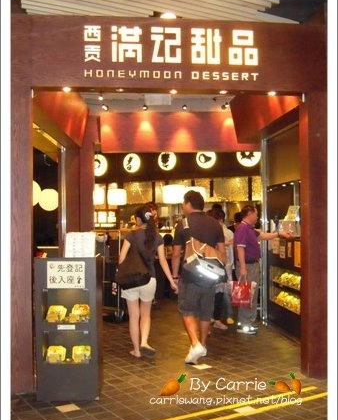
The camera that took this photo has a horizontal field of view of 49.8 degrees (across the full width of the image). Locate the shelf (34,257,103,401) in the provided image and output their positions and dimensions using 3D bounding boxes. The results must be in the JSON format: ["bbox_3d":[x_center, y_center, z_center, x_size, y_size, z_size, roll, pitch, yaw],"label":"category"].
[{"bbox_3d":[-0.825,0.963,3.080,0.500,1.150,0.280,0,0,-2],"label":"shelf"}]

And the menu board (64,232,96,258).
[{"bbox_3d":[-0.727,0.290,3.020,0.250,0.215,0.050,0,0,-3],"label":"menu board"}]

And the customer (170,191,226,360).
[{"bbox_3d":[0.304,0.670,3.750,0.540,1.720,0.450,0,0,-7],"label":"customer"}]

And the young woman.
[{"bbox_3d":[-0.224,0.735,3.820,0.580,1.590,0.400,0,0,0],"label":"young woman"}]

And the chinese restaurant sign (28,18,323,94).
[{"bbox_3d":[0.120,-1.360,3.260,2.660,0.610,0.150,0,0,-6],"label":"chinese restaurant sign"}]

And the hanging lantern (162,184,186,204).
[{"bbox_3d":[0.105,-0.297,6.800,0.450,0.350,0.450,0,0,0],"label":"hanging lantern"}]

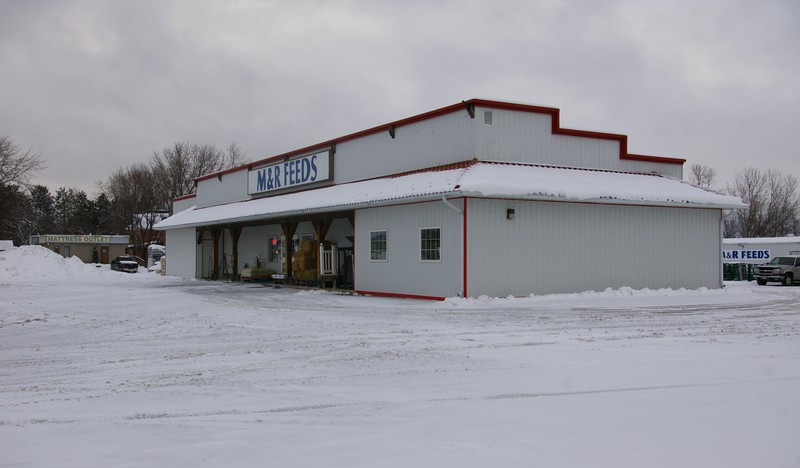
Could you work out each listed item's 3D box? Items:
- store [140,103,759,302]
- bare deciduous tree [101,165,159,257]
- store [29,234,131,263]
[{"bbox_3d":[-2.077,-0.670,41.475,12.525,6.363,36.056,1,-2,-31],"label":"store"},{"bbox_3d":[-34.700,-2.600,103.000,7.700,12.400,7.700,0,-2,0],"label":"bare deciduous tree"},{"bbox_3d":[-37.800,1.950,95.500,9.000,3.400,9.500,1,-2,-29],"label":"store"}]

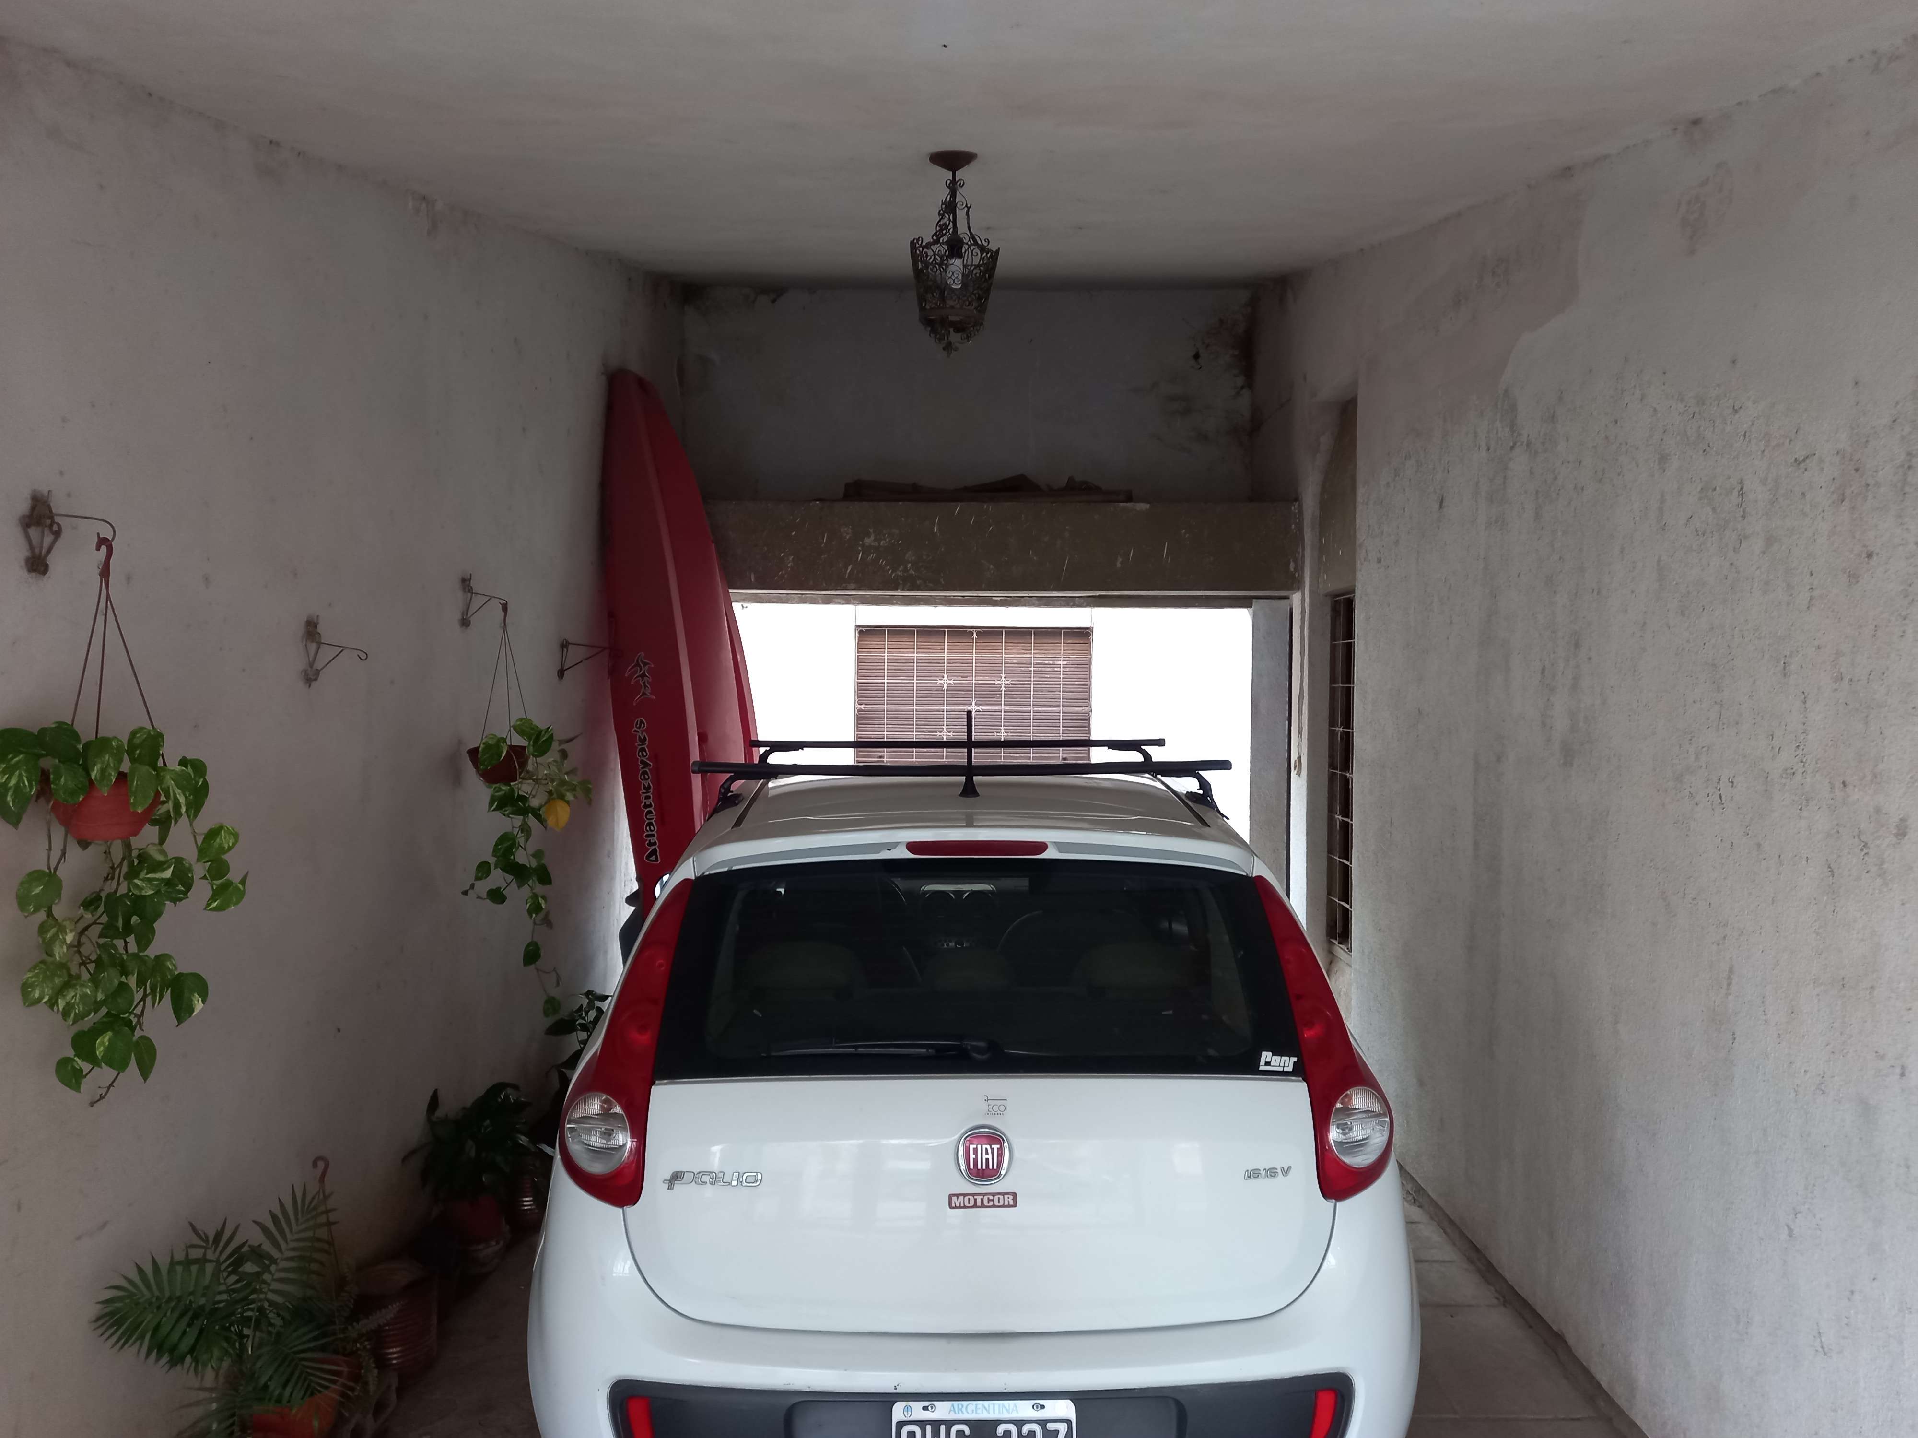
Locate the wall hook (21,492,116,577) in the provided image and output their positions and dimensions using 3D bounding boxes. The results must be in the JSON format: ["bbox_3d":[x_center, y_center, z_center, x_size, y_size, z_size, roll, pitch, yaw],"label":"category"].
[{"bbox_3d":[-1.610,-0.340,2.539,0.160,0.160,0.065,0,2,2],"label":"wall hook"}]

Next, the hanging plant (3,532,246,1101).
[{"bbox_3d":[-1.512,0.180,2.508,0.390,1.031,0.380,0,2,0],"label":"hanging plant"}]

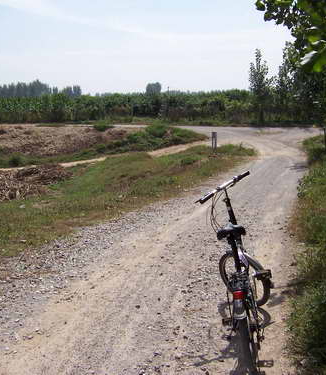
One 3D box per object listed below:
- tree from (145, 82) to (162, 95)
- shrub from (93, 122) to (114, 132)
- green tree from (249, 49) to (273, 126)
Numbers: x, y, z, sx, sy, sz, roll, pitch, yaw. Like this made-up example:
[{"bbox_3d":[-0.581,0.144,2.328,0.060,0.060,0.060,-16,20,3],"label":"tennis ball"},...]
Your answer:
[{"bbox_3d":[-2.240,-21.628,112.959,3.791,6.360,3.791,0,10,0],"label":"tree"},{"bbox_3d":[-3.280,-3.308,26.327,1.105,0.525,0.939,0,10,0],"label":"shrub"},{"bbox_3d":[7.110,-7.422,35.246,1.701,5.514,1.701,0,10,0],"label":"green tree"}]

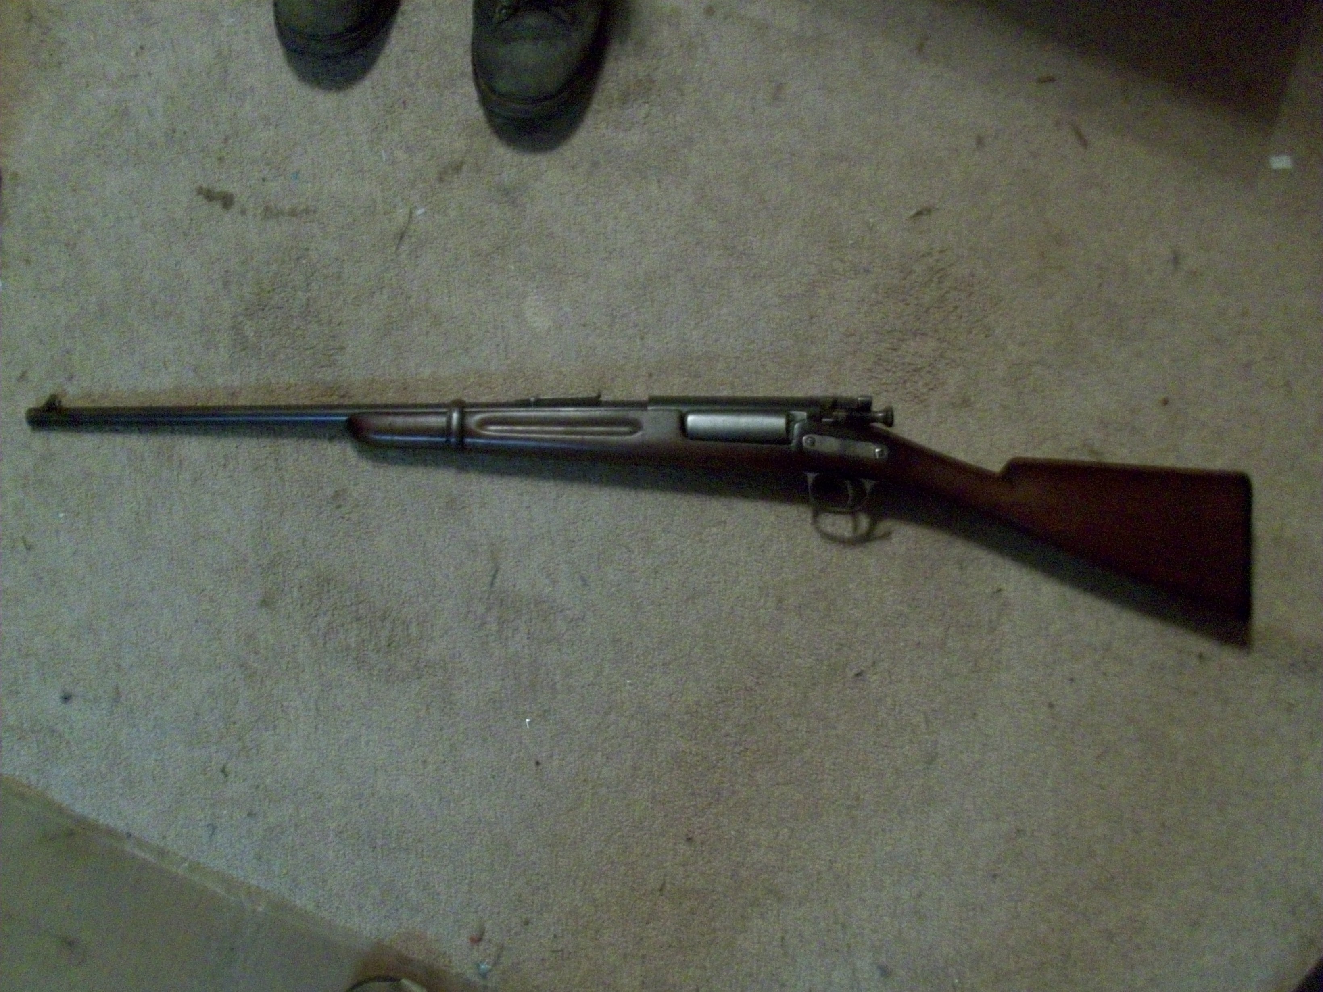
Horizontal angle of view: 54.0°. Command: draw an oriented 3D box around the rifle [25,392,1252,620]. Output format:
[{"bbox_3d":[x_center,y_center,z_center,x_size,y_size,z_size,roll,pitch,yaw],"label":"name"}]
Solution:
[{"bbox_3d":[-0.026,0.009,1.115,1.046,0.070,0.195,0,90,2],"label":"rifle"}]

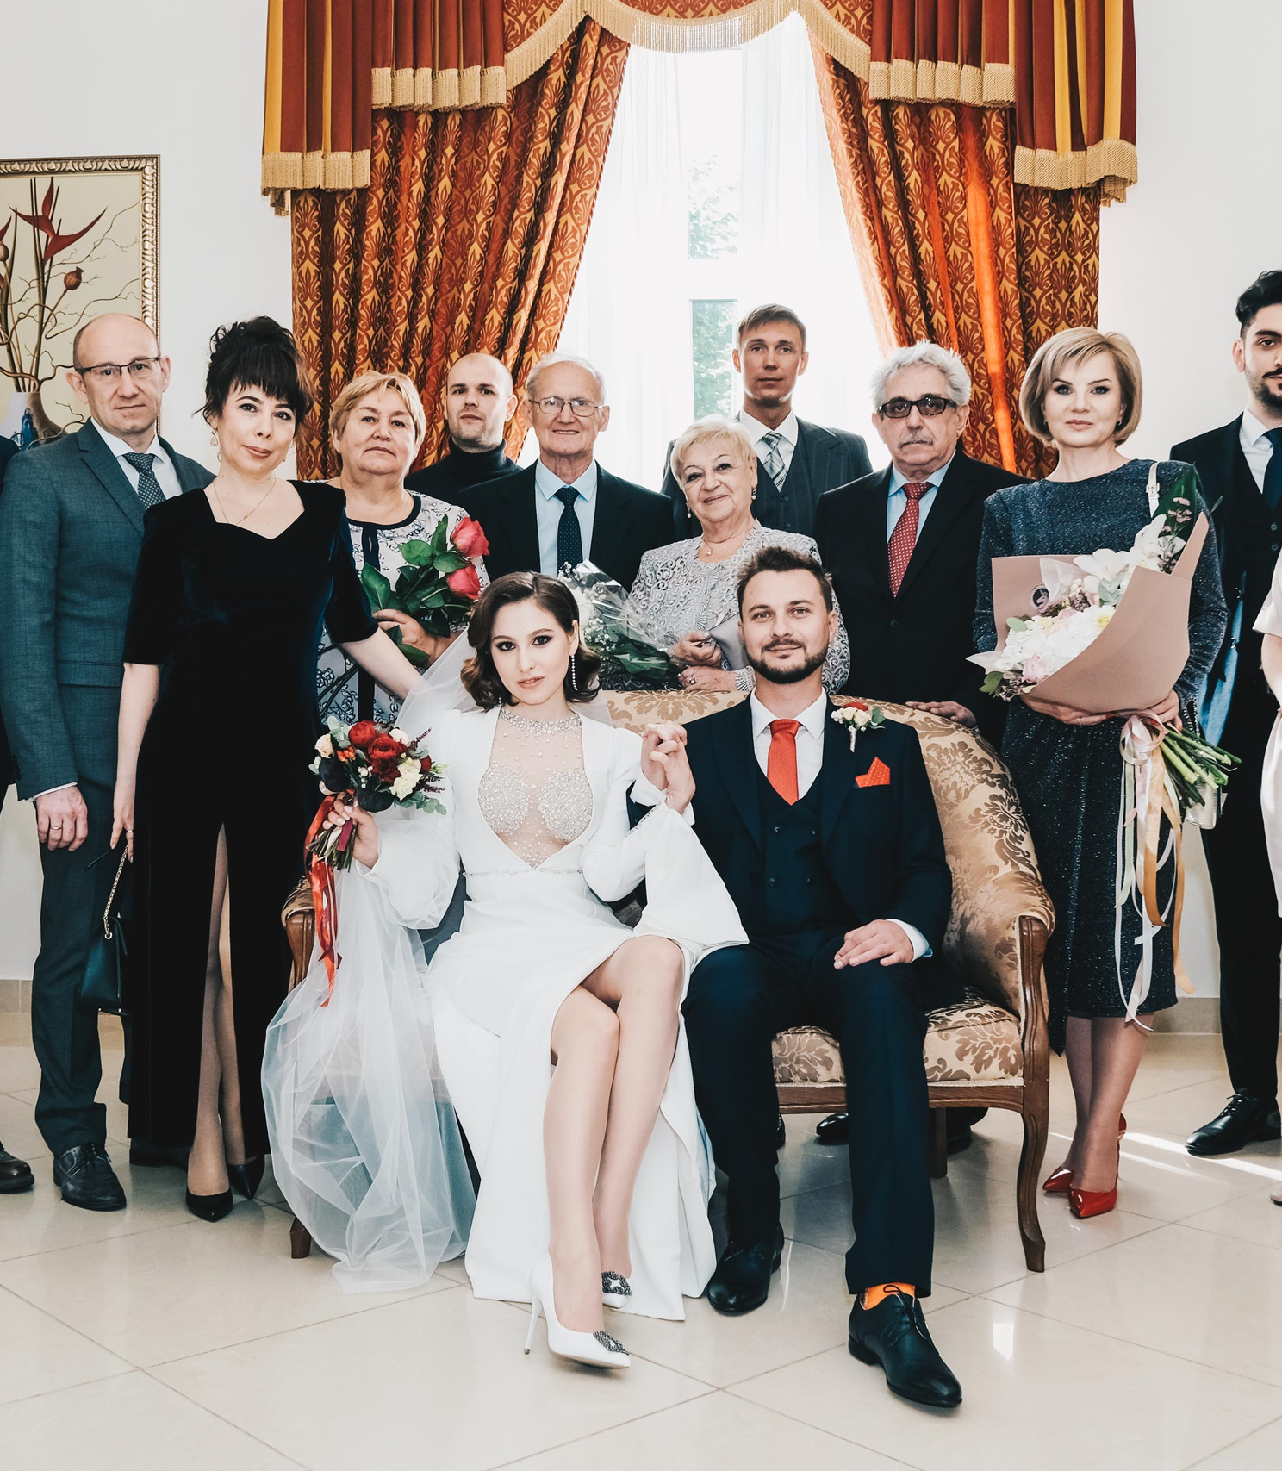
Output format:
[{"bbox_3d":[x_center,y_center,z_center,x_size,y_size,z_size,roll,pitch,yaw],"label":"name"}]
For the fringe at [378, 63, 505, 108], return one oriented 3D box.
[{"bbox_3d":[-0.610,-1.995,5.100,0.415,0.145,0.110,0,0,3],"label":"fringe"}]

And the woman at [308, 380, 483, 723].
[{"bbox_3d":[-0.545,0.070,3.530,0.500,1.670,0.420,0,0,-3],"label":"woman"}]

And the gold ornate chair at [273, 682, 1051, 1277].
[{"bbox_3d":[0.060,0.415,3.210,1.370,1.000,0.740,0,0,4],"label":"gold ornate chair"}]

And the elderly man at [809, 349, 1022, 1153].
[{"bbox_3d":[0.585,0.035,3.680,0.520,1.750,0.380,0,0,14],"label":"elderly man"}]

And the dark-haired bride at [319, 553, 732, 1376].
[{"bbox_3d":[-0.195,0.305,2.780,0.730,1.210,0.800,0,0,-6],"label":"dark-haired bride"}]

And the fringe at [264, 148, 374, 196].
[{"bbox_3d":[-1.020,-1.775,5.200,0.345,0.147,0.100,0,0,6],"label":"fringe"}]

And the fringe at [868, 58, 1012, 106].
[{"bbox_3d":[0.905,-1.980,5.000,0.440,0.147,0.090,0,0,6],"label":"fringe"}]

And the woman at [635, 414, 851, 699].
[{"bbox_3d":[0.223,0.100,3.720,0.520,1.640,0.360,0,0,9],"label":"woman"}]

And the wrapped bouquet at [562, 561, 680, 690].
[{"bbox_3d":[-0.055,-0.235,3.500,0.320,0.330,0.270,0,0,0],"label":"wrapped bouquet"}]

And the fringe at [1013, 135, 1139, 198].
[{"bbox_3d":[1.285,-1.685,4.950,0.360,0.155,0.150,0,0,4],"label":"fringe"}]

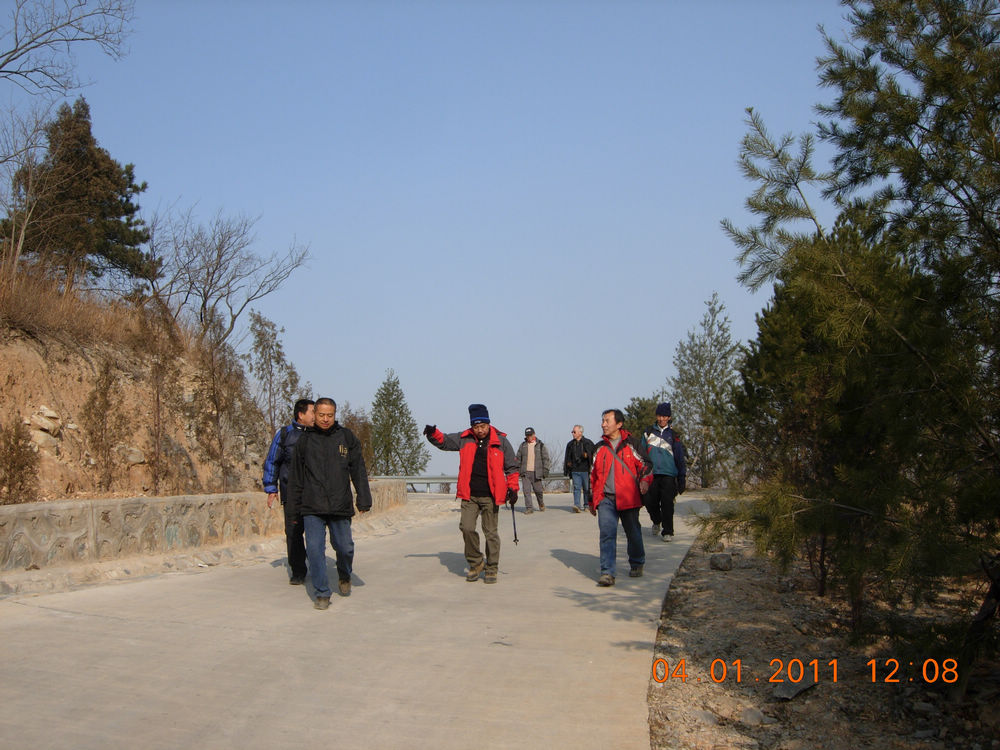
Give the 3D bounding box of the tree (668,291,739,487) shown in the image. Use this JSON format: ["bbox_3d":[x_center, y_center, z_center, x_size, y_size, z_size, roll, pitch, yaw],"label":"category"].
[{"bbox_3d":[5.772,0.440,29.500,2.100,5.560,2.100,0,-2,0],"label":"tree"}]

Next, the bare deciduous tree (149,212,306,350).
[{"bbox_3d":[-5.592,-1.974,21.500,3.270,2.850,2.600,0,-2,0],"label":"bare deciduous tree"}]

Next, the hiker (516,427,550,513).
[{"bbox_3d":[0.670,1.882,20.500,0.650,1.700,0.450,0,-3,9],"label":"hiker"}]

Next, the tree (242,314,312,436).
[{"bbox_3d":[-4.641,0.362,21.500,1.360,3.390,1.300,0,-2,0],"label":"tree"}]

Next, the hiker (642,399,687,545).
[{"bbox_3d":[2.080,1.233,13.150,0.580,1.760,0.480,0,-3,9],"label":"hiker"}]

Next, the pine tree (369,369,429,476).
[{"bbox_3d":[-3.881,2.044,39.000,2.400,4.580,2.300,0,-2,0],"label":"pine tree"}]

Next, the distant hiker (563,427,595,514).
[{"bbox_3d":[1.540,1.839,20.400,0.630,1.720,0.450,-1,-3,11],"label":"distant hiker"}]

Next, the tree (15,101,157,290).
[{"bbox_3d":[-8.048,-3.452,20.000,2.810,3.810,2.600,0,-2,0],"label":"tree"}]

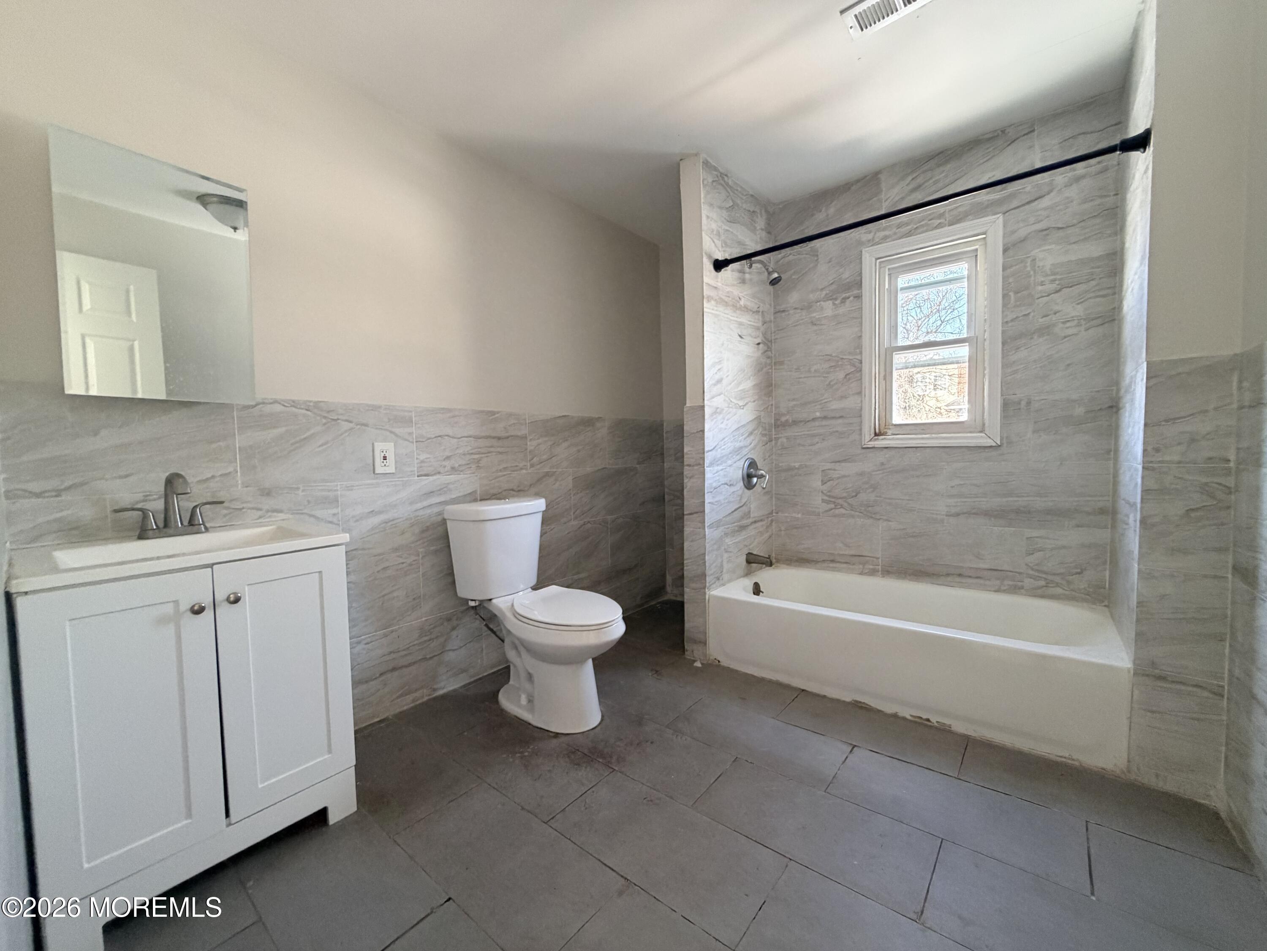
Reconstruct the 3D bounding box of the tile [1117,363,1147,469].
[{"bbox_3d":[1.713,-0.192,1.767,0.011,0.302,0.607,1,3,39],"label":"tile"}]

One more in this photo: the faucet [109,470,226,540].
[{"bbox_3d":[-1.287,0.082,1.436,0.165,0.179,0.243,1,3,39],"label":"faucet"}]

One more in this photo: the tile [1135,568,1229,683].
[{"bbox_3d":[1.605,0.435,1.504,0.187,0.310,0.012,1,4,39],"label":"tile"}]

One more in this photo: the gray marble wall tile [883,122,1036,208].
[{"bbox_3d":[1.521,-1.420,2.426,0.607,0.270,0.010,1,3,39],"label":"gray marble wall tile"}]

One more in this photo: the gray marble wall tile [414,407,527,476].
[{"bbox_3d":[-0.735,-0.151,2.401,0.012,0.297,0.601,1,4,39],"label":"gray marble wall tile"}]

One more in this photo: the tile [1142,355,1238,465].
[{"bbox_3d":[1.597,-0.181,1.477,0.177,0.304,0.011,1,3,39],"label":"tile"}]

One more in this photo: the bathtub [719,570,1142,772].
[{"bbox_3d":[1.195,0.740,2.353,1.502,0.347,0.760,1,4,39],"label":"bathtub"}]

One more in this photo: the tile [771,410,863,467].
[{"bbox_3d":[1.044,-0.225,2.917,0.505,0.303,0.010,1,4,39],"label":"tile"}]

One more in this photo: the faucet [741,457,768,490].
[{"bbox_3d":[0.688,-0.006,2.822,0.100,0.180,0.178,1,3,39],"label":"faucet"}]

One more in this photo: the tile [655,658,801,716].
[{"bbox_3d":[0.409,0.940,2.309,0.609,0.010,0.307,1,3,39],"label":"tile"}]

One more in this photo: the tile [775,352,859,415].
[{"bbox_3d":[1.031,-0.502,2.880,0.502,0.305,0.010,1,3,39],"label":"tile"}]

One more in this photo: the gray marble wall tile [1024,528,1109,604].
[{"bbox_3d":[1.903,0.380,2.254,0.280,0.306,0.012,1,4,39],"label":"gray marble wall tile"}]

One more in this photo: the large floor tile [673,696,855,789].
[{"bbox_3d":[0.457,0.967,1.897,0.608,0.010,0.311,1,4,39],"label":"large floor tile"}]

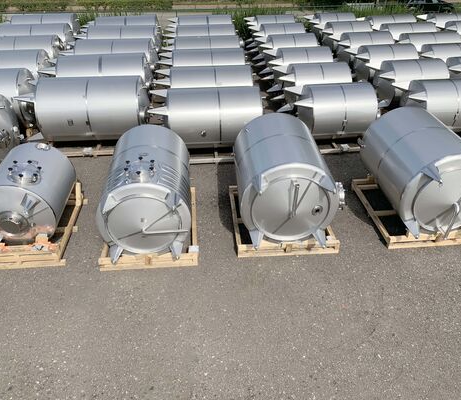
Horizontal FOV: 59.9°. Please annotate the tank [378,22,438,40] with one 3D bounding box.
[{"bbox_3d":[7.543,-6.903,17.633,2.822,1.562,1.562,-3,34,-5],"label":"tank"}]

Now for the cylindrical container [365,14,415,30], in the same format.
[{"bbox_3d":[6.022,-6.483,15.422,2.264,1.080,1.080,-2,35,-3],"label":"cylindrical container"}]

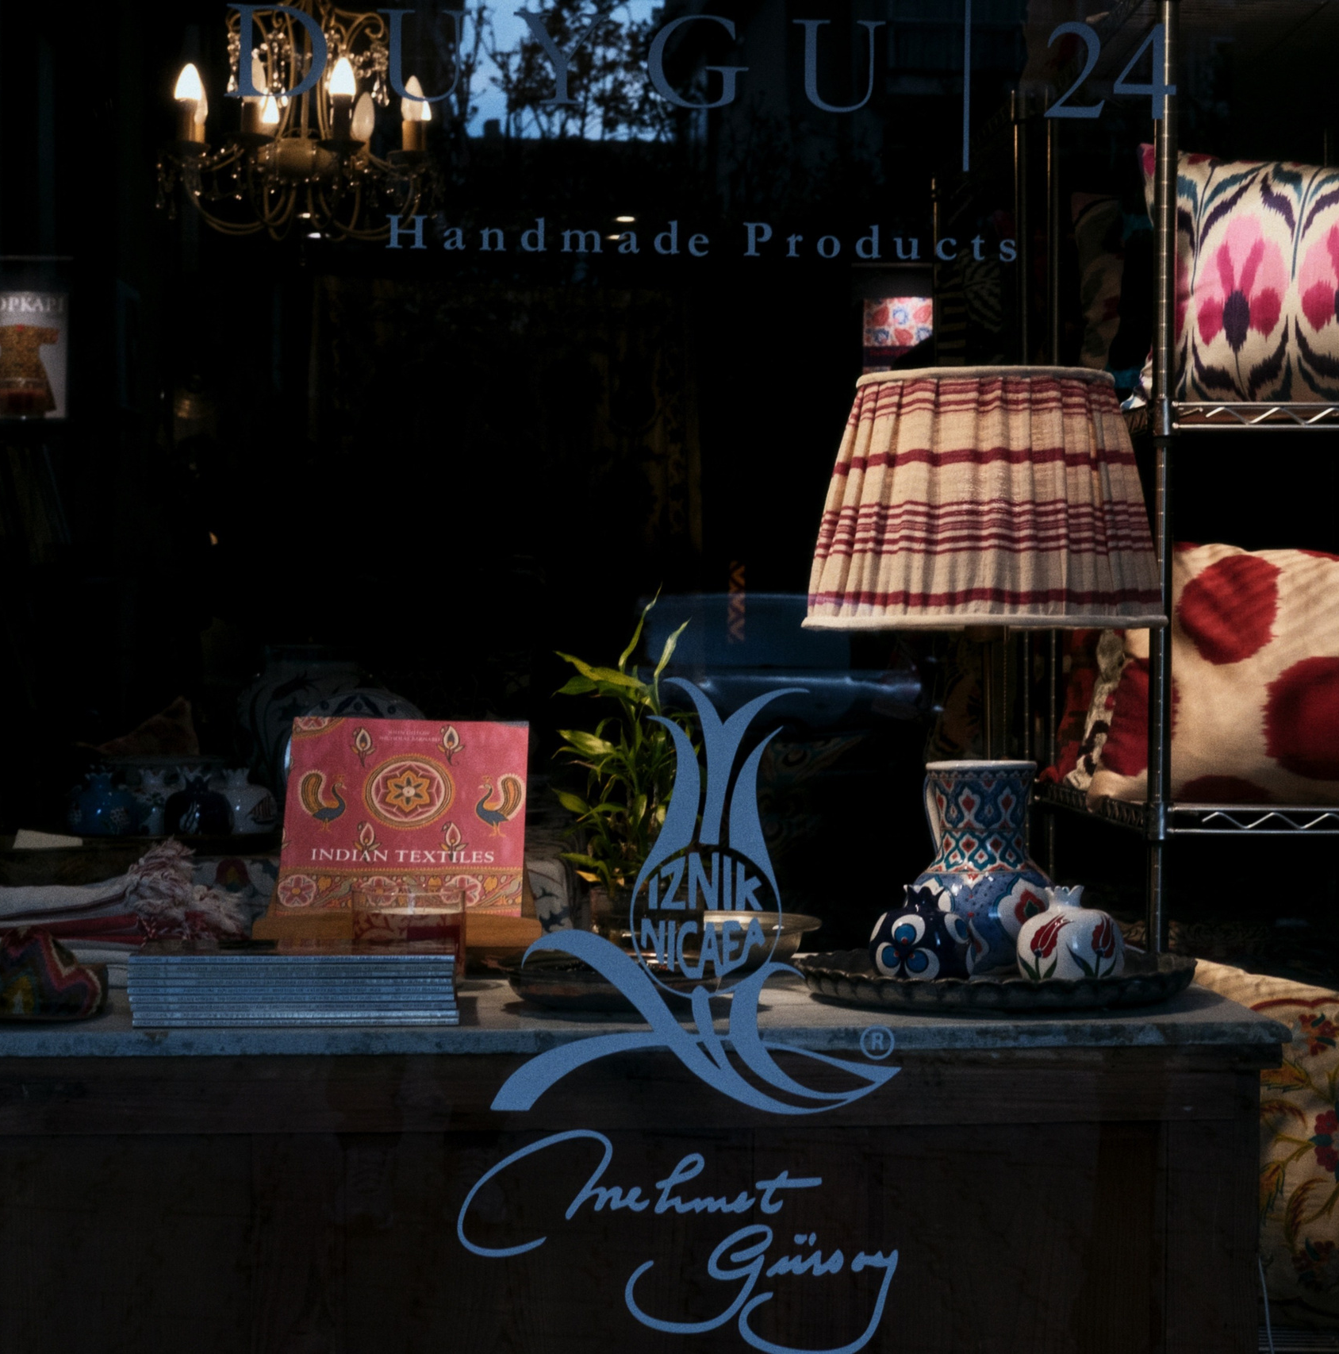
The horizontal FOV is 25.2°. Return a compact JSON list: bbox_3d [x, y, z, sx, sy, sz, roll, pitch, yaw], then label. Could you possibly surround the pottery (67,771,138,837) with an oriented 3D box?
[{"bbox_3d":[-0.664,0.149,3.500,0.082,0.076,0.082,0,1,-3],"label":"pottery"}]

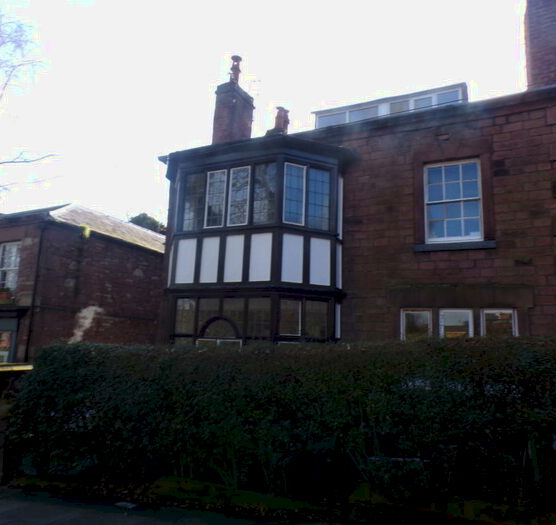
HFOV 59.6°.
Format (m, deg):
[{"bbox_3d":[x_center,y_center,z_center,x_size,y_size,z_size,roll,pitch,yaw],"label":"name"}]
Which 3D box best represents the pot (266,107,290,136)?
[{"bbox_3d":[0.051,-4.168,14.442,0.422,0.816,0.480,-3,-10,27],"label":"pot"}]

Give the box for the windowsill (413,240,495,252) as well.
[{"bbox_3d":[3.321,-0.302,9.170,1.469,0.163,0.211,-3,-10,27],"label":"windowsill"}]

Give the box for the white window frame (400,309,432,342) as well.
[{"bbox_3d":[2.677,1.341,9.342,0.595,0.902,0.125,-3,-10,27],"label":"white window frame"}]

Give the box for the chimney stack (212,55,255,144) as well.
[{"bbox_3d":[-1.412,-4.974,15.406,0.672,3.216,1.056,-3,-10,27],"label":"chimney stack"}]

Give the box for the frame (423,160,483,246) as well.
[{"bbox_3d":[3.399,-1.196,9.430,1.056,1.632,0.125,-3,-10,27],"label":"frame"}]

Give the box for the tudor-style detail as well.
[{"bbox_3d":[-0.939,-0.178,10.663,4.848,4.752,1.440,-3,-10,27],"label":"tudor-style detail"}]

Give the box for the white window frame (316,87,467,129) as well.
[{"bbox_3d":[2.428,-3.491,11.112,3.389,0.499,0.144,-3,-10,27],"label":"white window frame"}]

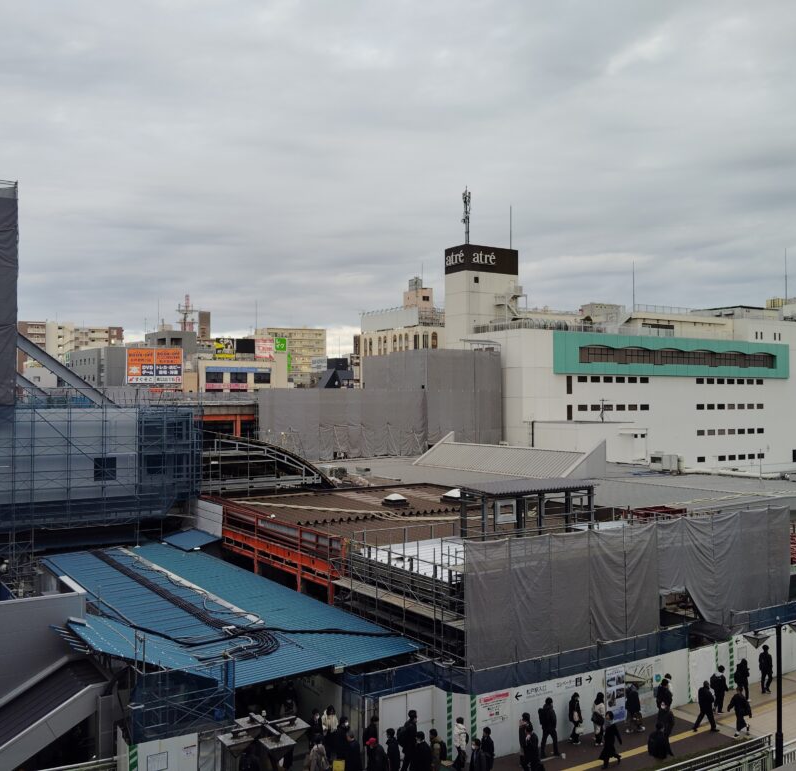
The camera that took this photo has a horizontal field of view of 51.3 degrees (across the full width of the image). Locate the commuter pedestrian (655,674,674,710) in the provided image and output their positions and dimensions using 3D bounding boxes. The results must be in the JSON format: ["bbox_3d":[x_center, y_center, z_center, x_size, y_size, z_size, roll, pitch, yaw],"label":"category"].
[{"bbox_3d":[8.797,10.404,27.259,0.450,1.680,0.500,1,-1,-33],"label":"commuter pedestrian"}]

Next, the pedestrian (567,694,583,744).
[{"bbox_3d":[5.617,10.676,26.400,0.450,1.640,0.500,0,-1,-21],"label":"pedestrian"}]

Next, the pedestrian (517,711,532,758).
[{"bbox_3d":[3.733,10.383,24.260,0.450,1.640,0.480,1,-1,-33],"label":"pedestrian"}]

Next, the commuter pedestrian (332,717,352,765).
[{"bbox_3d":[-1.633,10.612,24.400,0.380,1.680,0.520,-1,-1,41],"label":"commuter pedestrian"}]

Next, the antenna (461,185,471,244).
[{"bbox_3d":[9.483,-23.386,114.000,1.100,8.100,1.100,1,-1,-29],"label":"antenna"}]

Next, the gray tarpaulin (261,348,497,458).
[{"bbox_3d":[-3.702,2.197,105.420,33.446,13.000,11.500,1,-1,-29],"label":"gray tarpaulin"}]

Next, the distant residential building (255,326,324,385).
[{"bbox_3d":[-37.474,0.114,288.309,25.000,39.390,14.000,0,-1,-17],"label":"distant residential building"}]

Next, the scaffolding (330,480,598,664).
[{"bbox_3d":[2.186,7.661,30.466,6.300,6.700,8.100,1,-1,-33],"label":"scaffolding"}]

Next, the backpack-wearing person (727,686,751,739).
[{"bbox_3d":[10.987,10.420,26.705,0.600,1.620,0.550,1,-1,-33],"label":"backpack-wearing person"}]

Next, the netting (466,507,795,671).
[{"bbox_3d":[9.473,7.645,31.598,16.900,4.750,0.600,1,-1,-29],"label":"netting"}]

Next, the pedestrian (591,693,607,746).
[{"bbox_3d":[6.225,10.342,25.824,0.420,1.660,0.500,1,-1,-40],"label":"pedestrian"}]

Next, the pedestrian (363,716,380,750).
[{"bbox_3d":[-0.706,10.372,23.936,0.420,1.670,0.500,0,-1,7],"label":"pedestrian"}]

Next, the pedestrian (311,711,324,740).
[{"bbox_3d":[-2.387,10.384,24.447,0.400,1.670,0.500,0,-1,12],"label":"pedestrian"}]

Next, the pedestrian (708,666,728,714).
[{"bbox_3d":[10.939,10.380,28.395,0.550,1.640,0.500,-1,-1,40],"label":"pedestrian"}]

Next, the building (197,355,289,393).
[{"bbox_3d":[-32.811,6.964,169.888,18.500,25.030,15.000,0,-1,-18],"label":"building"}]

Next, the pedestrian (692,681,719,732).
[{"bbox_3d":[9.945,10.351,26.866,0.780,1.650,0.550,1,-1,-38],"label":"pedestrian"}]

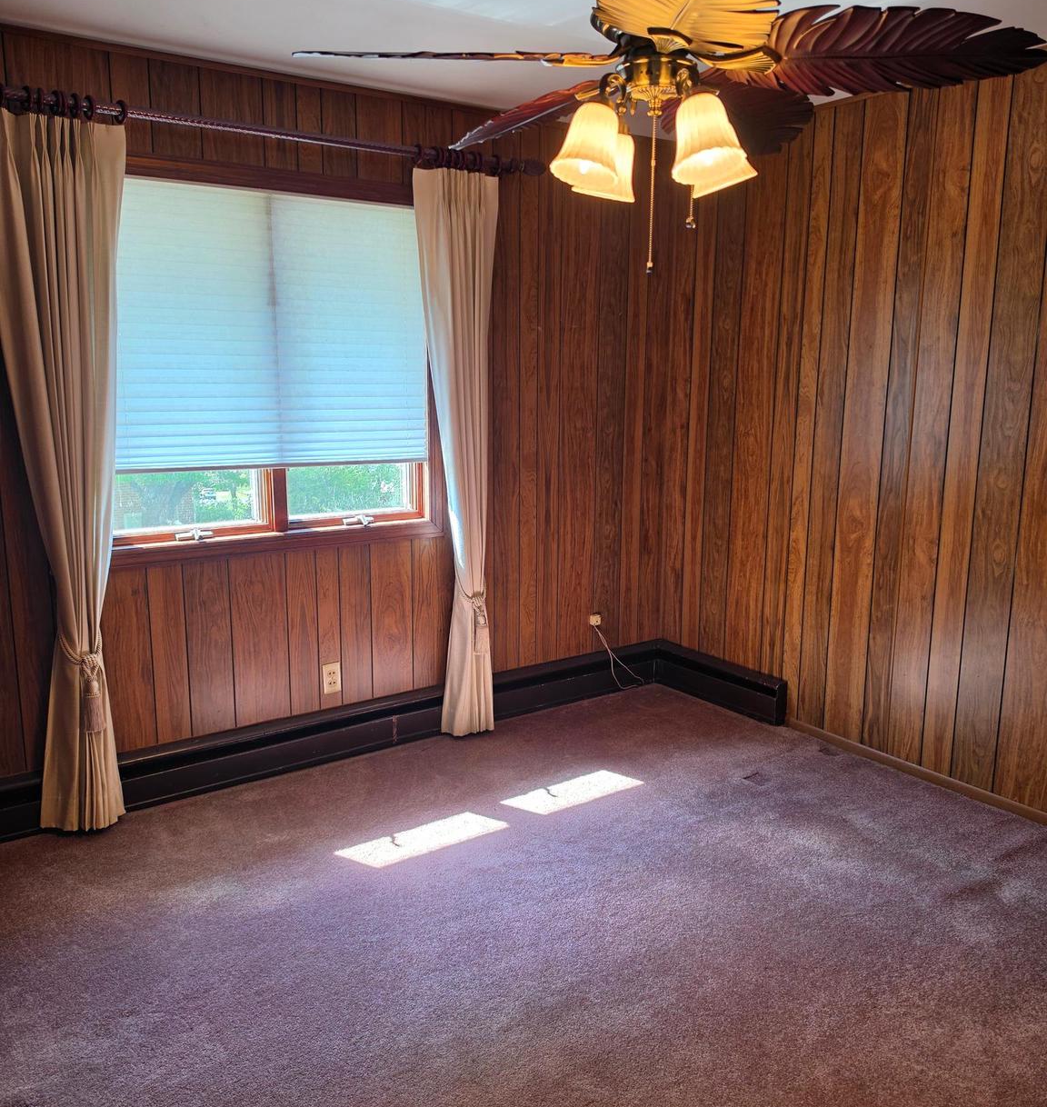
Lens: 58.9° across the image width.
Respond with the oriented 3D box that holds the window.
[{"bbox_3d":[-0.891,-0.656,3.281,1.200,1.190,0.100,-7,12,-33],"label":"window"}]

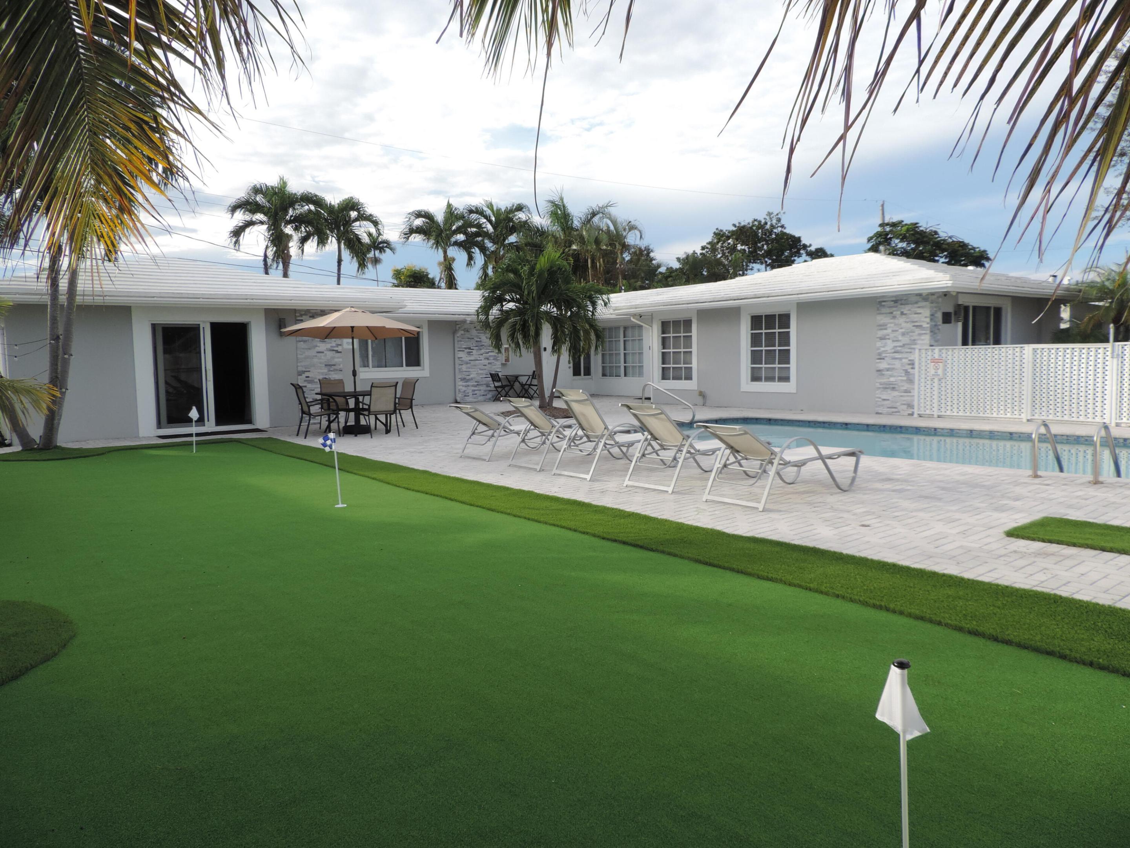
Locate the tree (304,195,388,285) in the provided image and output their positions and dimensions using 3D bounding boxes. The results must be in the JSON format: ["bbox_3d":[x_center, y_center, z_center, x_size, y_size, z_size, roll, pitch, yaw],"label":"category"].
[{"bbox_3d":[-7.835,-4.572,28.306,3.100,7.194,3.100,-1,5,0],"label":"tree"}]

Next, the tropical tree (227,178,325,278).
[{"bbox_3d":[-10.290,-4.867,28.334,3.400,7.869,3.400,-1,5,0],"label":"tropical tree"}]

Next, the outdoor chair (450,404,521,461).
[{"bbox_3d":[-0.704,0.074,10.842,1.720,0.715,0.650,-5,6,-38],"label":"outdoor chair"}]

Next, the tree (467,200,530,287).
[{"bbox_3d":[-2.496,-5.102,31.320,3.100,7.535,3.100,-1,5,0],"label":"tree"}]

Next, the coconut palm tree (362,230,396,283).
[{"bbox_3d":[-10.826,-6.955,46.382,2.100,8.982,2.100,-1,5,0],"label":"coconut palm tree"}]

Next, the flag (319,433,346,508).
[{"bbox_3d":[-2.181,0.432,7.330,0.200,0.697,0.100,-6,6,-16],"label":"flag"}]

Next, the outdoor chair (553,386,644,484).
[{"bbox_3d":[0.708,0.057,9.289,1.662,1.002,0.660,-5,6,-36],"label":"outdoor chair"}]

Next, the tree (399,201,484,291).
[{"bbox_3d":[-4.802,-5.045,31.319,3.300,7.509,3.300,-1,5,0],"label":"tree"}]

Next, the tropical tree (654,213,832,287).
[{"bbox_3d":[9.180,-6.534,40.363,8.787,8.552,7.030,0,5,13],"label":"tropical tree"}]

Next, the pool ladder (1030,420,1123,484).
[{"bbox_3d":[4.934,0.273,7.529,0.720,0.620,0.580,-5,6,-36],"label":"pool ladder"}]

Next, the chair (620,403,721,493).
[{"bbox_3d":[1.443,0.183,8.401,1.753,0.876,0.660,-5,6,-36],"label":"chair"}]

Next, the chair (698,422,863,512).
[{"bbox_3d":[2.085,0.316,7.452,1.803,0.751,0.660,-5,6,-36],"label":"chair"}]

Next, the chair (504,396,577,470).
[{"bbox_3d":[0.093,0.064,10.070,1.763,0.876,0.660,-5,6,-36],"label":"chair"}]

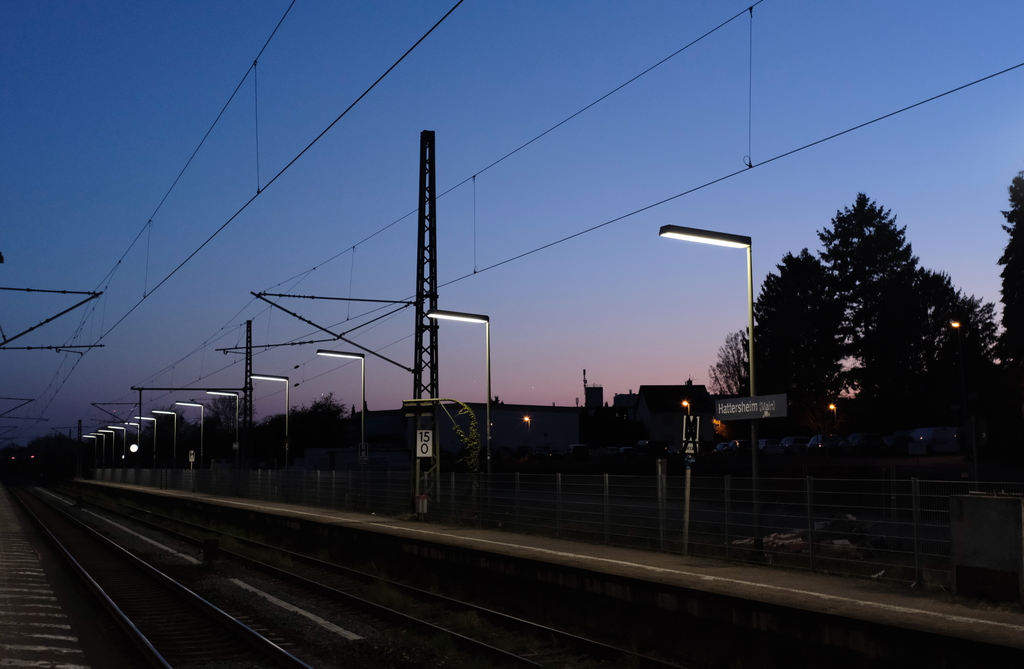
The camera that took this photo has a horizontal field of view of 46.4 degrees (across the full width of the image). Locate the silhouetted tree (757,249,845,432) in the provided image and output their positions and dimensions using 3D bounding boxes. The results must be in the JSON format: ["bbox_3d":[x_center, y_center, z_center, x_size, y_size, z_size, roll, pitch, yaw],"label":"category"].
[{"bbox_3d":[28.293,0.984,115.966,8.600,19.120,8.200,-2,-6,14],"label":"silhouetted tree"}]

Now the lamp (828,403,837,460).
[{"bbox_3d":[29.071,8.583,107.750,0.700,4.628,0.300,1,-6,-11],"label":"lamp"}]

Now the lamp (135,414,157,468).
[{"bbox_3d":[-31.169,9.950,101.454,1.720,5.763,0.280,2,-7,-23],"label":"lamp"}]

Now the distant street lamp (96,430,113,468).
[{"bbox_3d":[-46.531,13.825,136.997,1.720,5.750,0.280,2,-7,-23],"label":"distant street lamp"}]

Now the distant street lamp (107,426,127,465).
[{"bbox_3d":[-41.436,12.664,125.172,1.720,5.750,0.280,2,-7,-23],"label":"distant street lamp"}]

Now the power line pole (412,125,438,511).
[{"bbox_3d":[-2.671,-0.473,37.918,0.750,12.170,0.600,2,-7,-23],"label":"power line pole"}]

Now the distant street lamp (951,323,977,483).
[{"bbox_3d":[24.625,3.026,65.605,0.750,7.310,0.300,1,-6,-11],"label":"distant street lamp"}]

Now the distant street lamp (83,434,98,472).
[{"bbox_3d":[-56.927,16.541,161.031,1.720,5.750,0.280,2,-7,-23],"label":"distant street lamp"}]

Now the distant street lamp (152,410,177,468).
[{"bbox_3d":[-26.264,8.695,90.105,1.720,5.760,0.280,2,-7,-23],"label":"distant street lamp"}]

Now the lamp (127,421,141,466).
[{"bbox_3d":[-36.179,11.332,113.079,1.720,5.750,0.280,2,-7,-23],"label":"lamp"}]

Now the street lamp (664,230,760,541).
[{"bbox_3d":[3.419,1.021,20.557,1.720,5.710,0.280,2,-7,-23],"label":"street lamp"}]

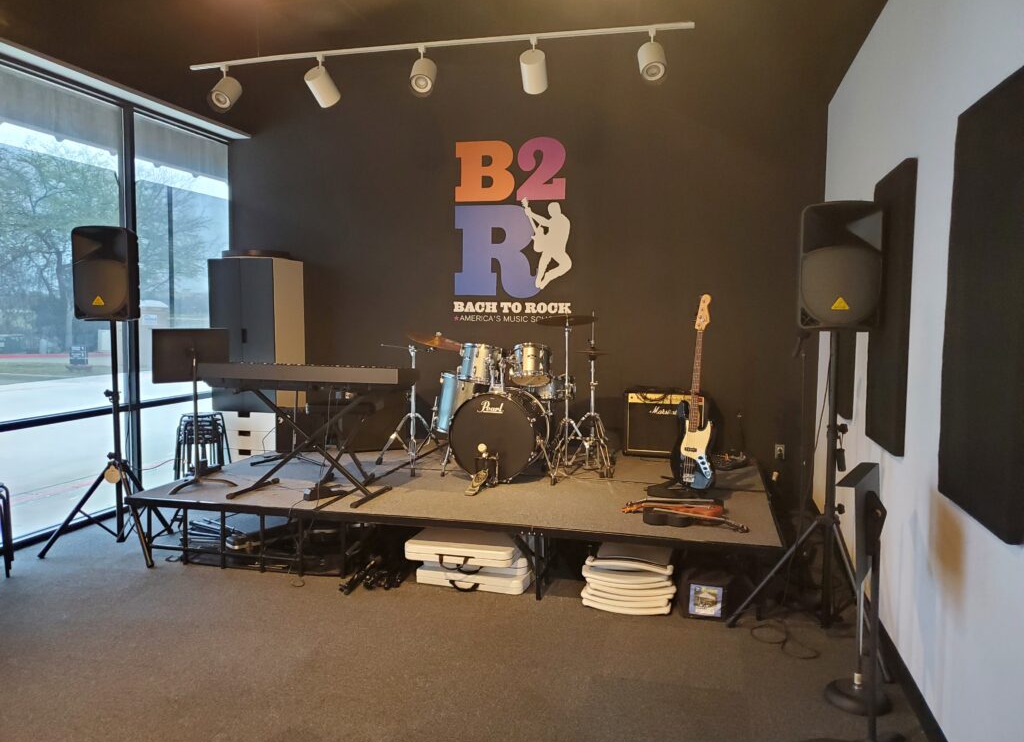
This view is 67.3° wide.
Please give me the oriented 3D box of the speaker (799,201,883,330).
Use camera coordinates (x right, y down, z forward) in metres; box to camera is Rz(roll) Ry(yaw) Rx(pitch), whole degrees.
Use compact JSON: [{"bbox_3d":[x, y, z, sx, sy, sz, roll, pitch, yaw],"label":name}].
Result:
[{"bbox_3d":[1.482,-0.460,3.417,0.345,0.550,0.280,1,5,13],"label":"speaker"}]

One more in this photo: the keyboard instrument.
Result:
[{"bbox_3d":[-1.243,0.032,4.627,1.310,0.145,0.290,1,5,14],"label":"keyboard instrument"}]

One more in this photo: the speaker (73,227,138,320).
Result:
[{"bbox_3d":[-2.436,-0.583,4.666,0.345,0.550,0.280,-1,5,-7],"label":"speaker"}]

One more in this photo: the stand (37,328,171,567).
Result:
[{"bbox_3d":[-2.459,0.409,4.870,0.790,1.430,0.650,1,5,14],"label":"stand"}]

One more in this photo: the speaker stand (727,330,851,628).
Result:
[{"bbox_3d":[1.381,0.523,3.536,0.700,1.440,0.750,1,5,14],"label":"speaker stand"}]

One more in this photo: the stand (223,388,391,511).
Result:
[{"bbox_3d":[-1.218,0.420,4.638,0.890,0.645,0.500,1,5,14],"label":"stand"}]

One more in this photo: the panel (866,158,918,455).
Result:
[{"bbox_3d":[1.670,-0.271,3.402,0.045,1.210,0.610,1,5,14],"label":"panel"}]

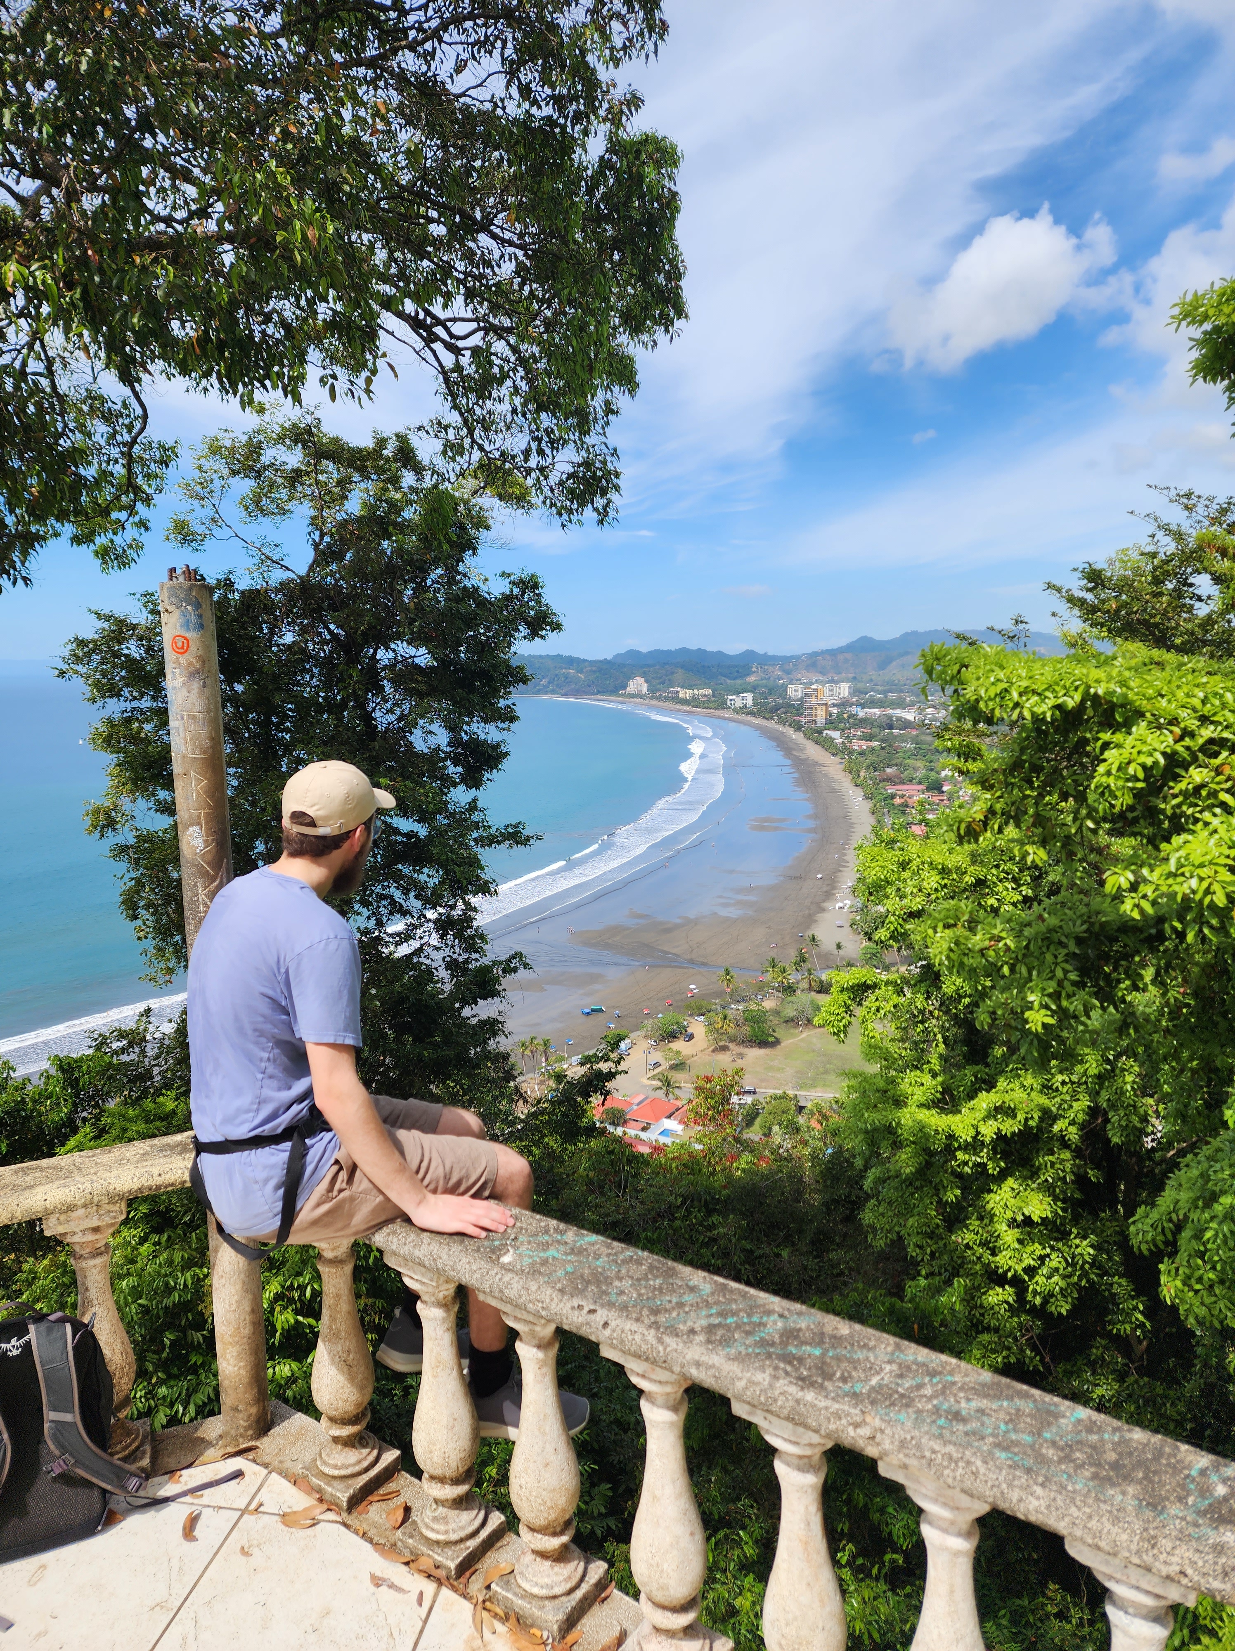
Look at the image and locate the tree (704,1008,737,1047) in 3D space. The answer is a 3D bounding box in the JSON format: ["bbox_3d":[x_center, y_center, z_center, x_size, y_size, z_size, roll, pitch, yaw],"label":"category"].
[{"bbox_3d":[32.030,62.822,340.000,9.000,10.500,9.000,0,9,0],"label":"tree"}]

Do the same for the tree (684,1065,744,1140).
[{"bbox_3d":[11.481,32.818,130.000,7.000,8.200,7.000,0,9,0],"label":"tree"}]

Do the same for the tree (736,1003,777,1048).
[{"bbox_3d":[43.420,62.771,343.000,12.000,10.500,12.000,0,9,0],"label":"tree"}]

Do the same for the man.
[{"bbox_3d":[-0.440,0.575,2.220,0.570,1.400,0.700,7,11,39],"label":"man"}]

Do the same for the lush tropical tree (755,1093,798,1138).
[{"bbox_3d":[41.157,74.938,283.000,11.000,8.500,11.000,0,9,0],"label":"lush tropical tree"}]

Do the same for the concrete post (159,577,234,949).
[{"bbox_3d":[-0.833,0.426,2.282,0.107,1.873,0.107,0,9,0],"label":"concrete post"}]

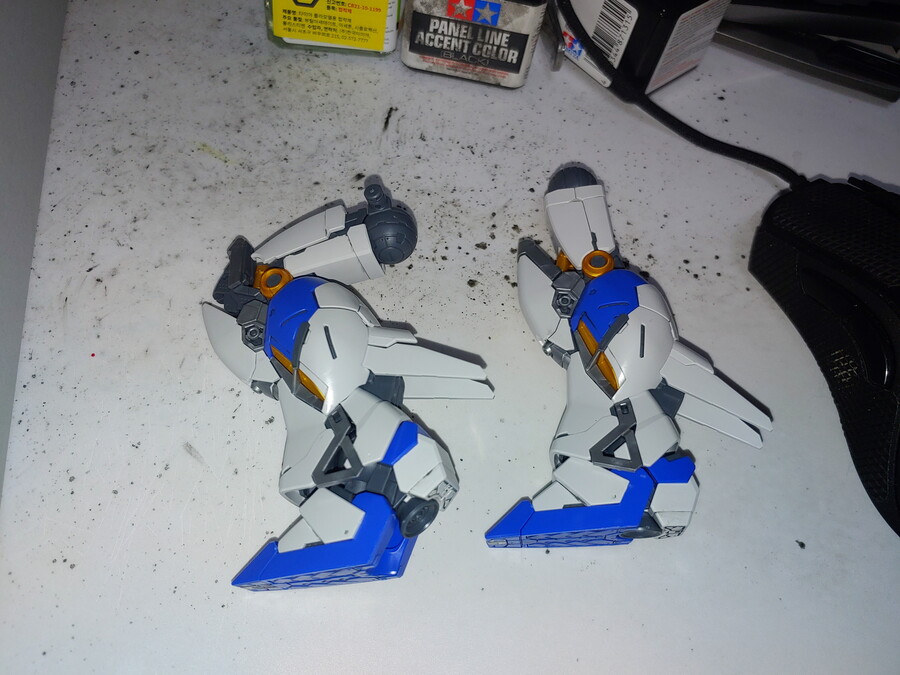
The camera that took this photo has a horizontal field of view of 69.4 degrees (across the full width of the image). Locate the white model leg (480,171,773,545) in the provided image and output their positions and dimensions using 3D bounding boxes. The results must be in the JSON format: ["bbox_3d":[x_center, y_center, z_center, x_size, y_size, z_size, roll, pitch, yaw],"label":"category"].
[{"bbox_3d":[0.045,-0.006,0.159,0.065,0.031,0.118,8,56,-3],"label":"white model leg"}]

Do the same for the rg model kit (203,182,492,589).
[{"bbox_3d":[-0.023,0.002,0.144,0.060,0.031,0.099,-7,58,-13],"label":"rg model kit"}]

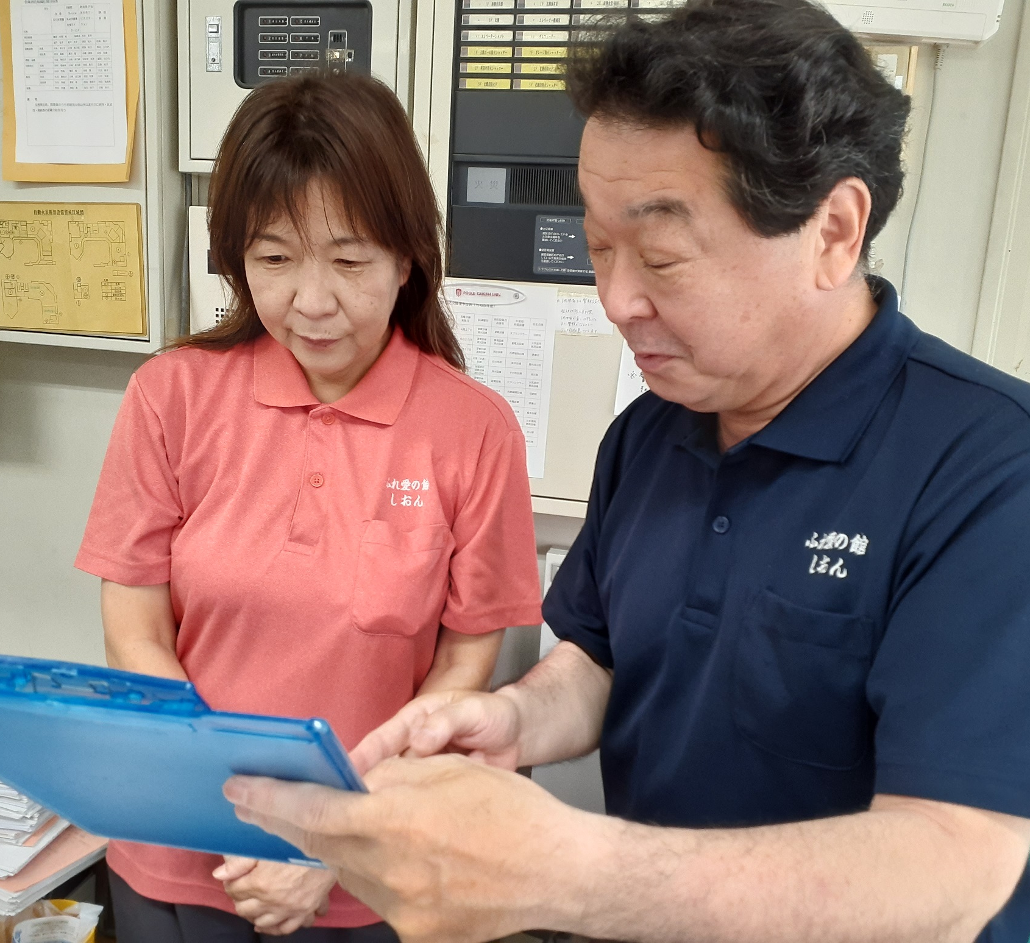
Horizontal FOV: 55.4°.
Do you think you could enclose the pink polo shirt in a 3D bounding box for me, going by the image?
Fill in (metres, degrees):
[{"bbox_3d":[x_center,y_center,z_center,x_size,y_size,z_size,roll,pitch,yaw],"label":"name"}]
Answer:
[{"bbox_3d":[-0.210,0.152,1.030,0.480,0.620,0.290,6,12,-1],"label":"pink polo shirt"}]

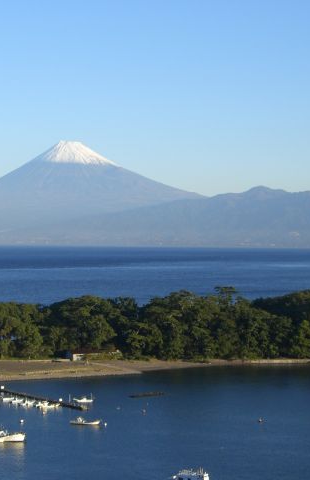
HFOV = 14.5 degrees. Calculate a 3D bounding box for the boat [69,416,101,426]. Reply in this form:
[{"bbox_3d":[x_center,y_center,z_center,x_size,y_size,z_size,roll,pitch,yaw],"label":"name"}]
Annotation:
[{"bbox_3d":[-21.600,56.300,380.000,9.200,2.400,2.300,0,0,9],"label":"boat"}]

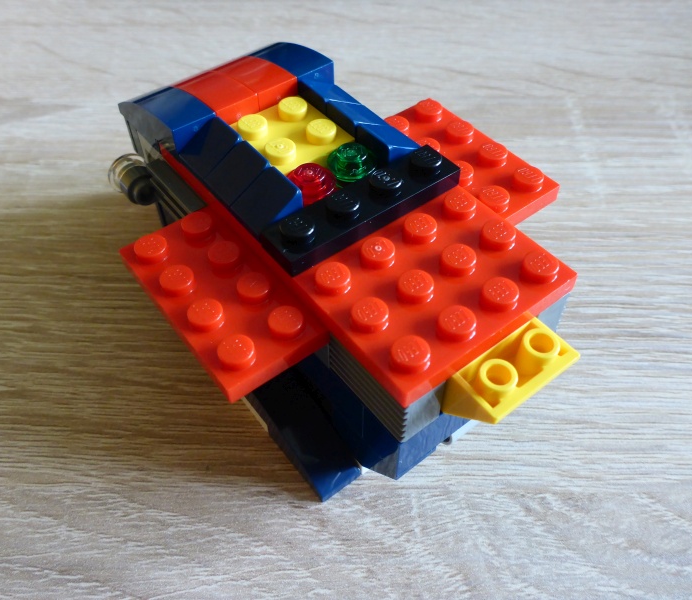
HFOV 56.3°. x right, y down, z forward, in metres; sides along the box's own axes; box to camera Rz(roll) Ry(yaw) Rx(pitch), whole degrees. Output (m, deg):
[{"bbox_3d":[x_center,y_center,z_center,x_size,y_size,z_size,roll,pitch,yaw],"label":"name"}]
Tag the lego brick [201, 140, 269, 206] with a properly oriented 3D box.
[{"bbox_3d":[-0.016,-0.019,0.099,0.008,0.006,0.008,-31,56,-23],"label":"lego brick"}]

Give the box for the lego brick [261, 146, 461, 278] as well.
[{"bbox_3d":[0.003,-0.015,0.096,0.032,0.005,0.008,-31,56,-23],"label":"lego brick"}]

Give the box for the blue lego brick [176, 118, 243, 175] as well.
[{"bbox_3d":[-0.021,-0.024,0.103,0.008,0.006,0.008,-31,56,-23],"label":"blue lego brick"}]

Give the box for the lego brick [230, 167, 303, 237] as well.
[{"bbox_3d":[-0.012,-0.014,0.095,0.008,0.006,0.008,-31,57,-23],"label":"lego brick"}]

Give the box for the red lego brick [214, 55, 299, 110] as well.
[{"bbox_3d":[-0.019,-0.040,0.119,0.008,0.010,0.024,-31,57,-23],"label":"red lego brick"}]

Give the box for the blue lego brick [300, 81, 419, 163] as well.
[{"bbox_3d":[0.003,-0.030,0.109,0.008,0.006,0.024,-31,56,-23],"label":"blue lego brick"}]

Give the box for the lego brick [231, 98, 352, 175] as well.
[{"bbox_3d":[-0.009,-0.027,0.107,0.016,0.005,0.016,-31,56,-23],"label":"lego brick"}]

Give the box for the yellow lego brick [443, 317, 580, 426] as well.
[{"bbox_3d":[0.020,0.009,0.089,0.016,0.011,0.016,-31,56,-23],"label":"yellow lego brick"}]

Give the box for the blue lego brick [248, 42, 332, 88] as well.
[{"bbox_3d":[-0.012,-0.044,0.122,0.008,0.010,0.024,-31,57,-23],"label":"blue lego brick"}]

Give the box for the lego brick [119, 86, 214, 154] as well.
[{"bbox_3d":[-0.031,-0.033,0.112,0.008,0.010,0.024,-31,57,-23],"label":"lego brick"}]

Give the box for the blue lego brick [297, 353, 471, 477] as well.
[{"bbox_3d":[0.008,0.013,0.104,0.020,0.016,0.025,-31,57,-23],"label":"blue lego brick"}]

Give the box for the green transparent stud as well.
[{"bbox_3d":[0.001,-0.021,0.102,0.008,0.005,0.008,0,50,0],"label":"green transparent stud"}]

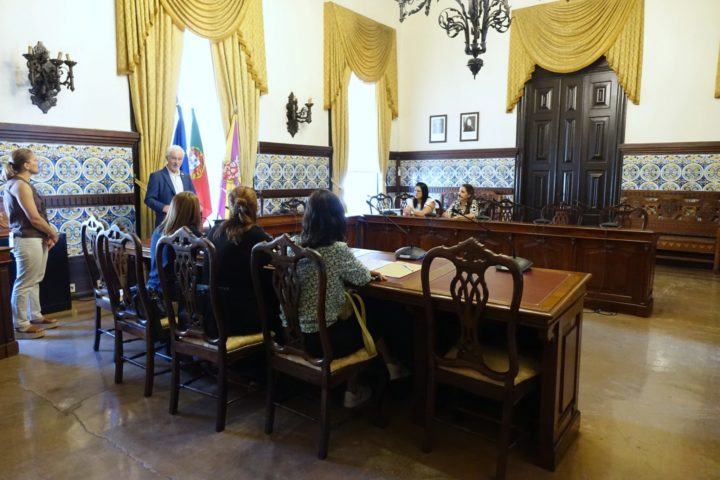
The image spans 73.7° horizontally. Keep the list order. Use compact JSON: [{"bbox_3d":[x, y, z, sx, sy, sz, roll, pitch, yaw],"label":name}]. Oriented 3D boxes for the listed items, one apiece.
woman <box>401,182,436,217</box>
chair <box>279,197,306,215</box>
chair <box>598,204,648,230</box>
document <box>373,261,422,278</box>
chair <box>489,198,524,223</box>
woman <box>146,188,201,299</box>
[{"bbox_3d":[0.901,-0.193,7.267,0.720,1.310,0.500,-7,11,-44],"label":"woman"},{"bbox_3d":[-0.809,-0.093,7.251,0.540,1.110,0.540,5,9,33],"label":"chair"},{"bbox_3d":[3.032,0.126,5.633,0.530,1.120,0.520,6,10,37],"label":"chair"},{"bbox_3d":[0.265,0.204,3.258,0.250,0.012,0.440,4,8,28],"label":"document"},{"bbox_3d":[1.888,0.032,6.331,0.540,1.110,0.540,5,9,33],"label":"chair"},{"bbox_3d":[-1.226,0.296,3.500,0.500,1.310,0.750,5,9,33],"label":"woman"}]

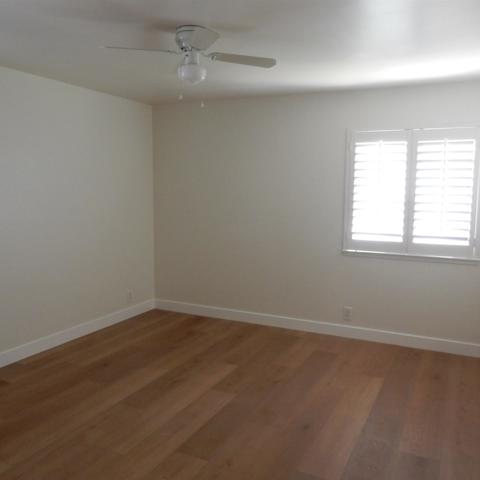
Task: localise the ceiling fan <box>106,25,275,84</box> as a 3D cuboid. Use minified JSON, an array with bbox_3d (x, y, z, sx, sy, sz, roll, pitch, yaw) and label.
[{"bbox_3d":[-0.293,-1.093,2.792,0.980,0.330,0.980,4,7,26],"label":"ceiling fan"}]

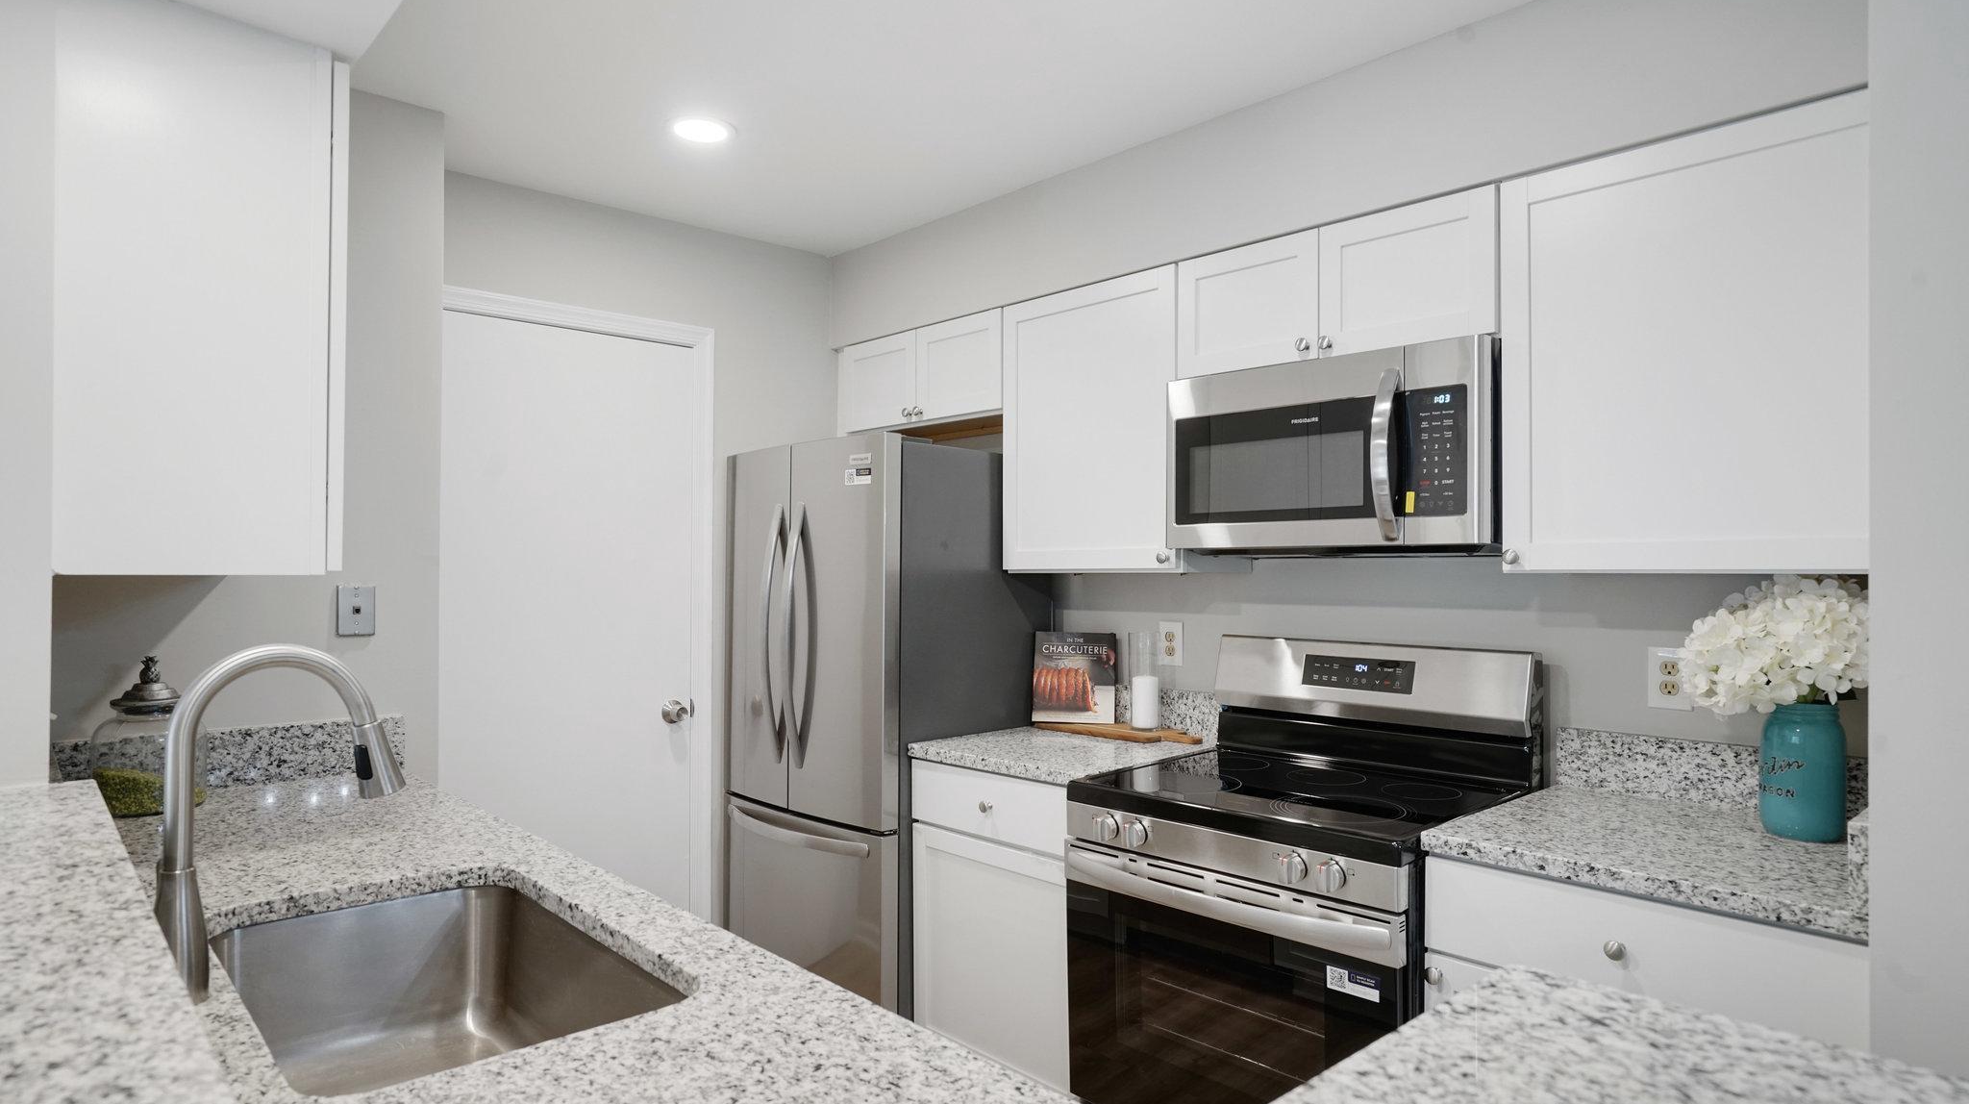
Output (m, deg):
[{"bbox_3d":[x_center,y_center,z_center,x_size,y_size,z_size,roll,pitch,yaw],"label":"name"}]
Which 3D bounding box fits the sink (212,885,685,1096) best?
[{"bbox_3d":[-0.652,0.606,1.221,0.385,0.222,0.693,1,-2,-43],"label":"sink"}]

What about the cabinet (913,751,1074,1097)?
[{"bbox_3d":[0.259,0.969,2.768,0.630,0.846,0.605,1,-2,-43],"label":"cabinet"}]

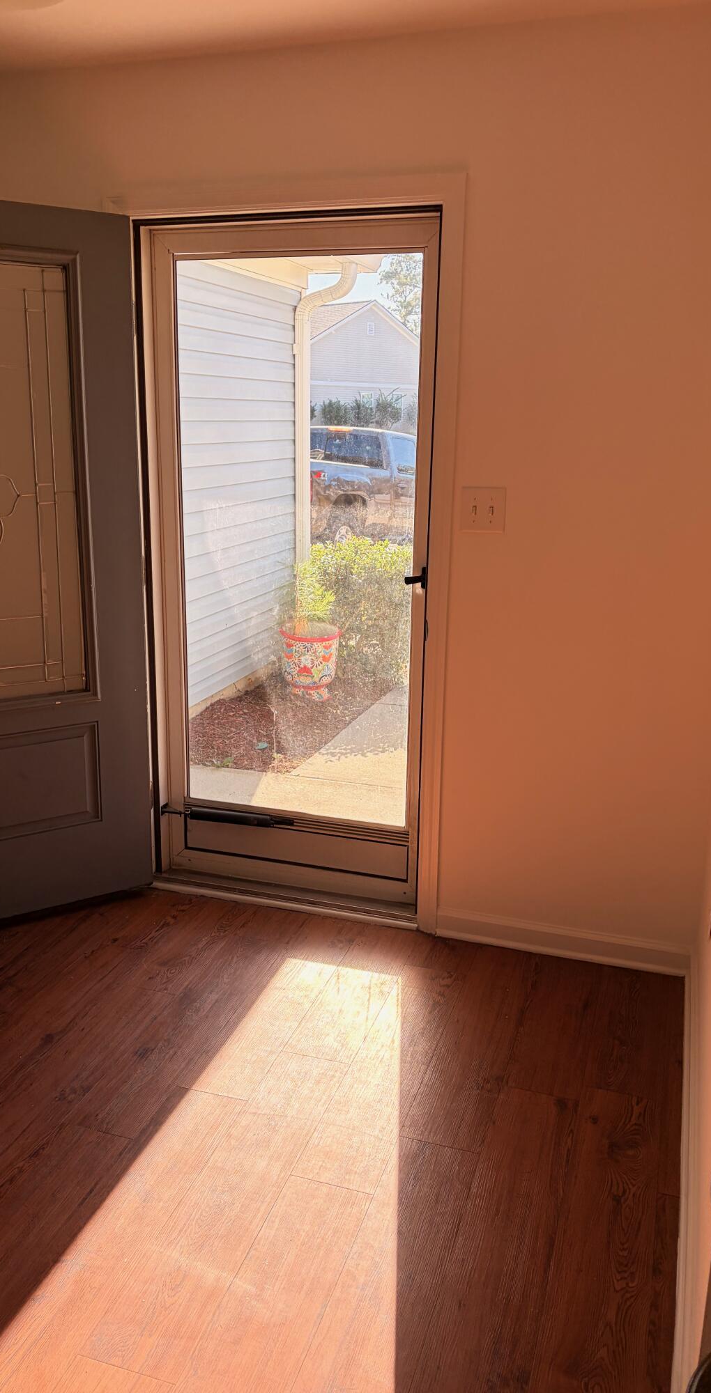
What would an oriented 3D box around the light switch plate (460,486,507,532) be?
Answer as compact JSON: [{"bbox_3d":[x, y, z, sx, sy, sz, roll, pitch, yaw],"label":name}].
[{"bbox_3d":[0.348,-0.507,2.842,0.120,0.120,0.012,6,15,17],"label":"light switch plate"}]

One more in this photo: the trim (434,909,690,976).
[{"bbox_3d":[0.597,0.719,3.065,0.736,0.090,0.026,6,15,17],"label":"trim"}]

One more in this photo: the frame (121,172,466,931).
[{"bbox_3d":[-0.206,-0.355,3.120,1.021,2.116,0.120,6,15,17],"label":"frame"}]

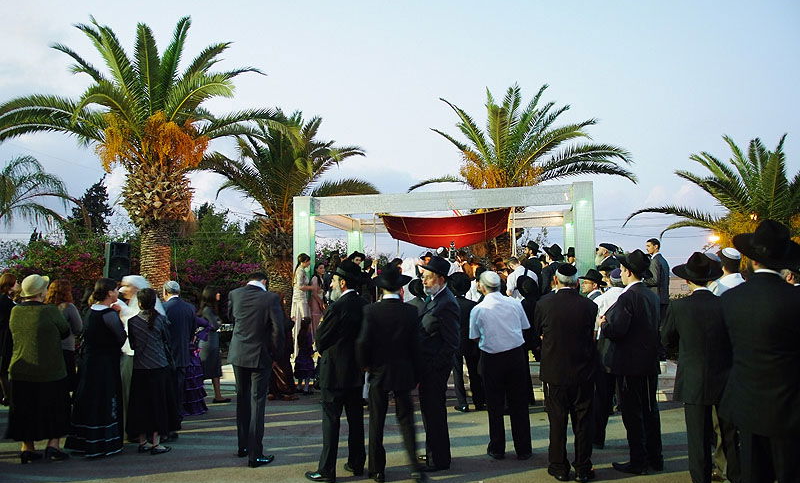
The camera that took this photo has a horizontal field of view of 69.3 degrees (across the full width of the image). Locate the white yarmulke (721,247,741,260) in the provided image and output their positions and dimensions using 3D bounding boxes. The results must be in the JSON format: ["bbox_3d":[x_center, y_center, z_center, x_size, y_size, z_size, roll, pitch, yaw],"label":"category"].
[{"bbox_3d":[2.572,0.097,4.500,0.160,0.070,0.170,2,21,-24],"label":"white yarmulke"}]

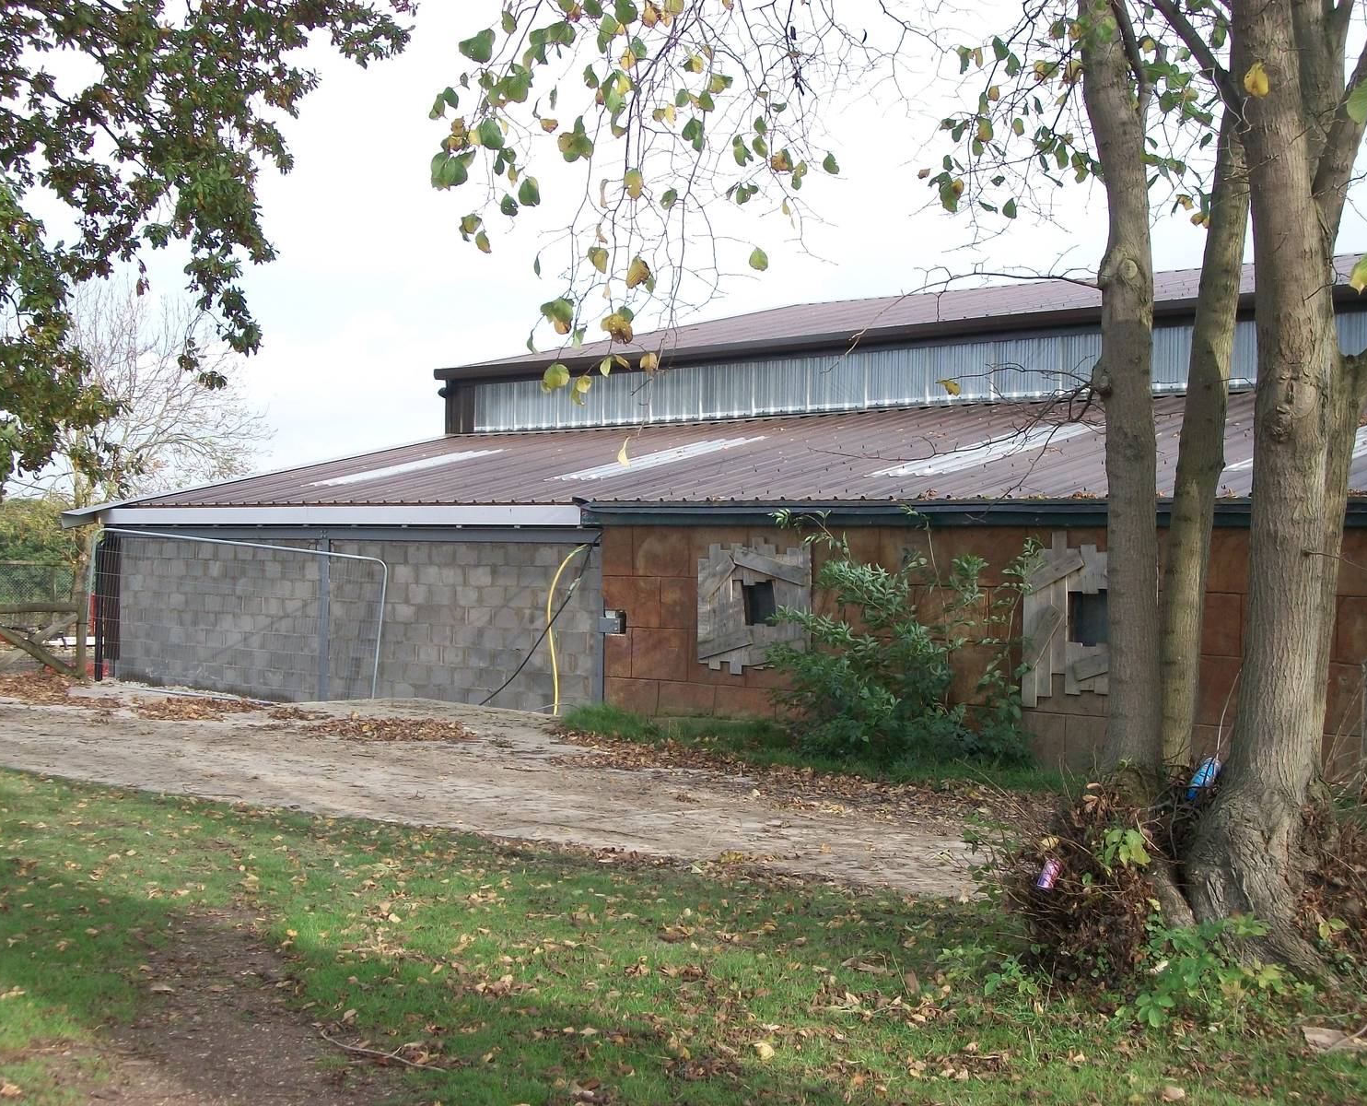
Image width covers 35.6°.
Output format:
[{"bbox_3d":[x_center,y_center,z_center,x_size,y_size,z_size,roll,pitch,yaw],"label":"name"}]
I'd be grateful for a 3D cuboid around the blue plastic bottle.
[{"bbox_3d":[2.080,0.896,8.500,0.067,0.205,0.067,35,-23,15],"label":"blue plastic bottle"}]

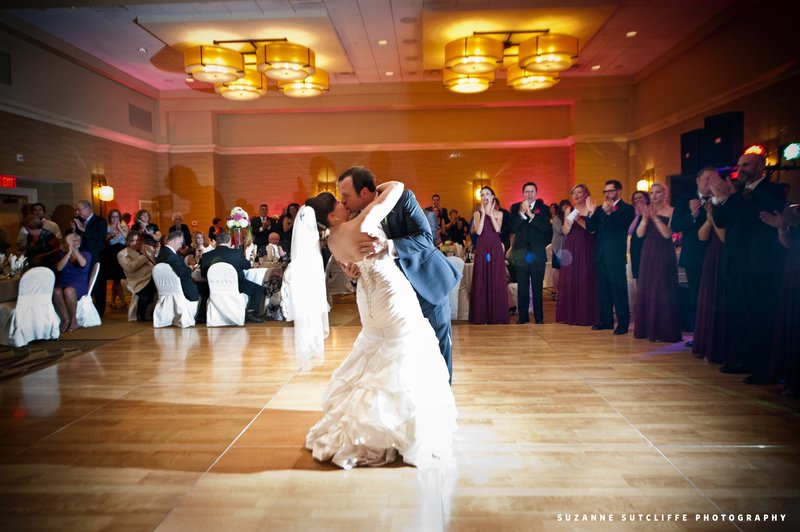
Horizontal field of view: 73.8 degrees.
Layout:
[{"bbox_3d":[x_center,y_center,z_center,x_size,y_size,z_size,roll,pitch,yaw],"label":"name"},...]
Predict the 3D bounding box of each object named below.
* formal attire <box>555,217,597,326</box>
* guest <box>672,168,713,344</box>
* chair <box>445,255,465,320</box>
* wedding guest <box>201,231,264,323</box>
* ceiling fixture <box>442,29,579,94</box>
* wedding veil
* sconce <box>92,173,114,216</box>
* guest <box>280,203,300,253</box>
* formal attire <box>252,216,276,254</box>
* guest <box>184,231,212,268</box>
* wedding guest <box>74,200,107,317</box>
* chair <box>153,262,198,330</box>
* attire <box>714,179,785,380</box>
[{"bbox_3d":[2.259,0.046,6.811,0.520,1.360,0.480,2,5,35],"label":"formal attire"},{"bbox_3d":[3.089,-0.103,5.572,0.460,1.810,0.560,-4,5,-37],"label":"guest"},{"bbox_3d":[0.652,0.282,7.369,0.450,0.865,0.540,-2,4,-7],"label":"chair"},{"bbox_3d":[-2.296,0.131,7.350,0.620,1.270,0.800,3,6,39],"label":"wedding guest"},{"bbox_3d":[2.120,-4.050,10.622,2.560,0.749,2.560,-1,4,3],"label":"ceiling fixture"},{"bbox_3d":[-0.535,0.112,3.050,0.240,0.950,0.330,-3,5,-23],"label":"wedding veil"},{"bbox_3d":[-6.699,-1.587,12.000,0.330,0.950,0.420,-1,4,3],"label":"sconce"},{"bbox_3d":[-1.731,-0.192,8.820,0.450,1.677,0.360,-3,5,-25],"label":"guest"},{"bbox_3d":[-2.695,-0.222,10.600,0.540,1.480,0.360,-2,5,-12],"label":"formal attire"},{"bbox_3d":[-3.302,0.060,8.837,0.500,1.240,0.650,-2,5,-18],"label":"guest"},{"bbox_3d":[-4.398,-0.077,7.659,0.450,1.720,0.520,-1,4,-4],"label":"wedding guest"},{"bbox_3d":[-2.977,0.357,7.243,0.450,0.865,0.540,0,5,17],"label":"chair"},{"bbox_3d":[2.864,0.107,4.380,0.480,1.610,0.560,-3,5,-23],"label":"attire"}]

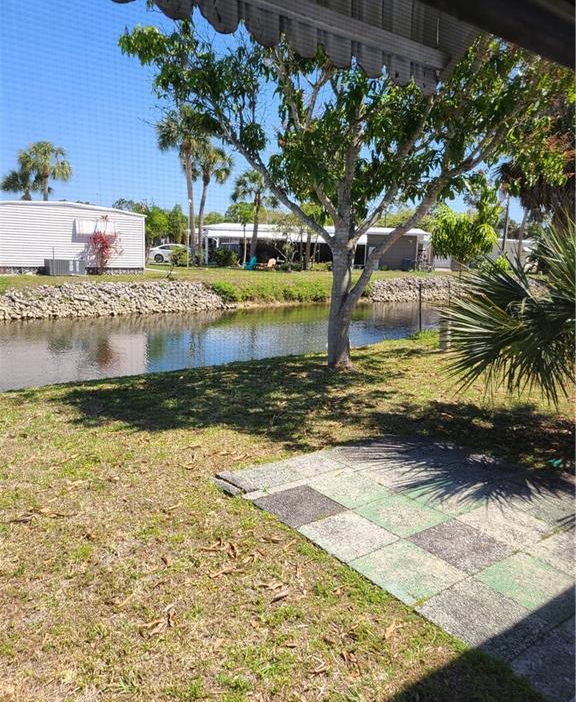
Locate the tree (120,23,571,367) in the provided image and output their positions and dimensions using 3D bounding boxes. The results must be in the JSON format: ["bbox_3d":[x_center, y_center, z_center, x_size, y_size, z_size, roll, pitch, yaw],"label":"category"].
[{"bbox_3d":[1.117,-2.977,10.097,8.000,6.700,7.000,3,11,5],"label":"tree"}]

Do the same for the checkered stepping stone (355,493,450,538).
[{"bbox_3d":[0.966,1.426,4.948,0.604,0.050,0.582,-6,14,-39],"label":"checkered stepping stone"}]

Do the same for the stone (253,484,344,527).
[{"bbox_3d":[0.121,1.370,5.028,0.595,0.050,0.586,-6,14,-39],"label":"stone"}]

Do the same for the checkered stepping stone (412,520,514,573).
[{"bbox_3d":[1.344,1.534,4.485,0.600,0.050,0.600,-6,14,-38],"label":"checkered stepping stone"}]

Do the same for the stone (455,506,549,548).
[{"bbox_3d":[1.827,1.482,4.871,0.533,0.050,0.600,-6,14,-39],"label":"stone"}]

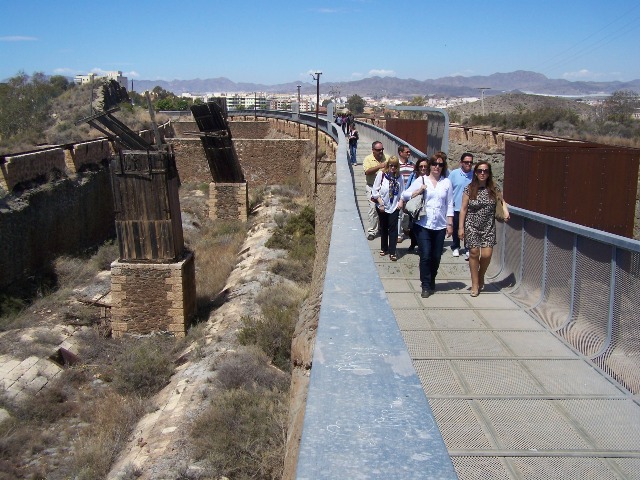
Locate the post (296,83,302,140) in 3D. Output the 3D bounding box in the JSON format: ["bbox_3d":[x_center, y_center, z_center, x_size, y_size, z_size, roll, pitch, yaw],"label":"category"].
[{"bbox_3d":[-1.896,-11.677,64.967,0.420,5.200,0.420,0,11,0],"label":"post"}]

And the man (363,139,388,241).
[{"bbox_3d":[0.969,-0.849,12.215,0.560,1.740,0.420,-2,11,-8],"label":"man"}]

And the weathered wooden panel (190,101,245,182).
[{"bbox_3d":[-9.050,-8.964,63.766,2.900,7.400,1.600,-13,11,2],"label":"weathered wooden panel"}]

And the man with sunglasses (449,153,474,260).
[{"bbox_3d":[2.341,-0.534,11.294,0.540,1.720,0.420,0,11,0],"label":"man with sunglasses"}]

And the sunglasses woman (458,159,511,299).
[{"bbox_3d":[2.024,-0.125,8.542,0.580,1.640,0.420,1,11,7],"label":"sunglasses woman"}]

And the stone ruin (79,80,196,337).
[{"bbox_3d":[-9.100,-1.342,36.013,4.700,12.100,3.300,0,11,0],"label":"stone ruin"}]

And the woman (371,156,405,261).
[{"bbox_3d":[1.070,-0.497,10.982,0.530,1.620,0.420,-1,11,-6],"label":"woman"}]

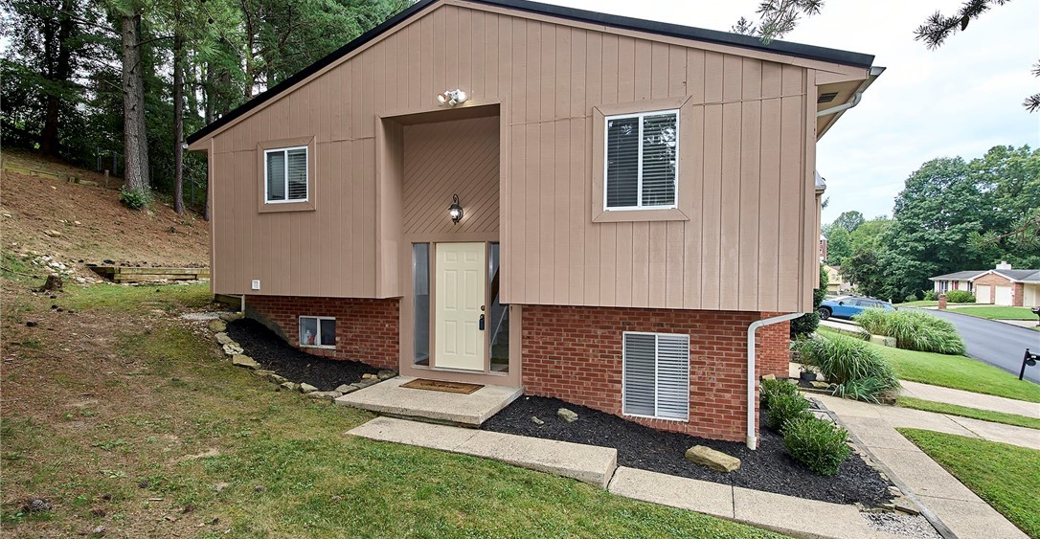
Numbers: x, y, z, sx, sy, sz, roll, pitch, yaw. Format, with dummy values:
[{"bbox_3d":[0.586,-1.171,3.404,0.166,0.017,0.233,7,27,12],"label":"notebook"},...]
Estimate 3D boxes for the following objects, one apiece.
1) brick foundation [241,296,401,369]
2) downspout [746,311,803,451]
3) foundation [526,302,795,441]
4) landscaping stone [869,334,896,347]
[{"bbox_3d":[-3.443,1.013,8.623,3.326,1.143,0.350,1,1,20],"label":"brick foundation"},{"bbox_3d":[3.120,1.363,6.021,0.590,1.700,0.200,1,1,20],"label":"downspout"},{"bbox_3d":[1.602,1.308,6.766,3.215,1.637,0.350,1,1,20],"label":"foundation"},{"bbox_3d":[17.940,3.555,24.200,1.100,0.440,0.450,1,1,20],"label":"landscaping stone"}]

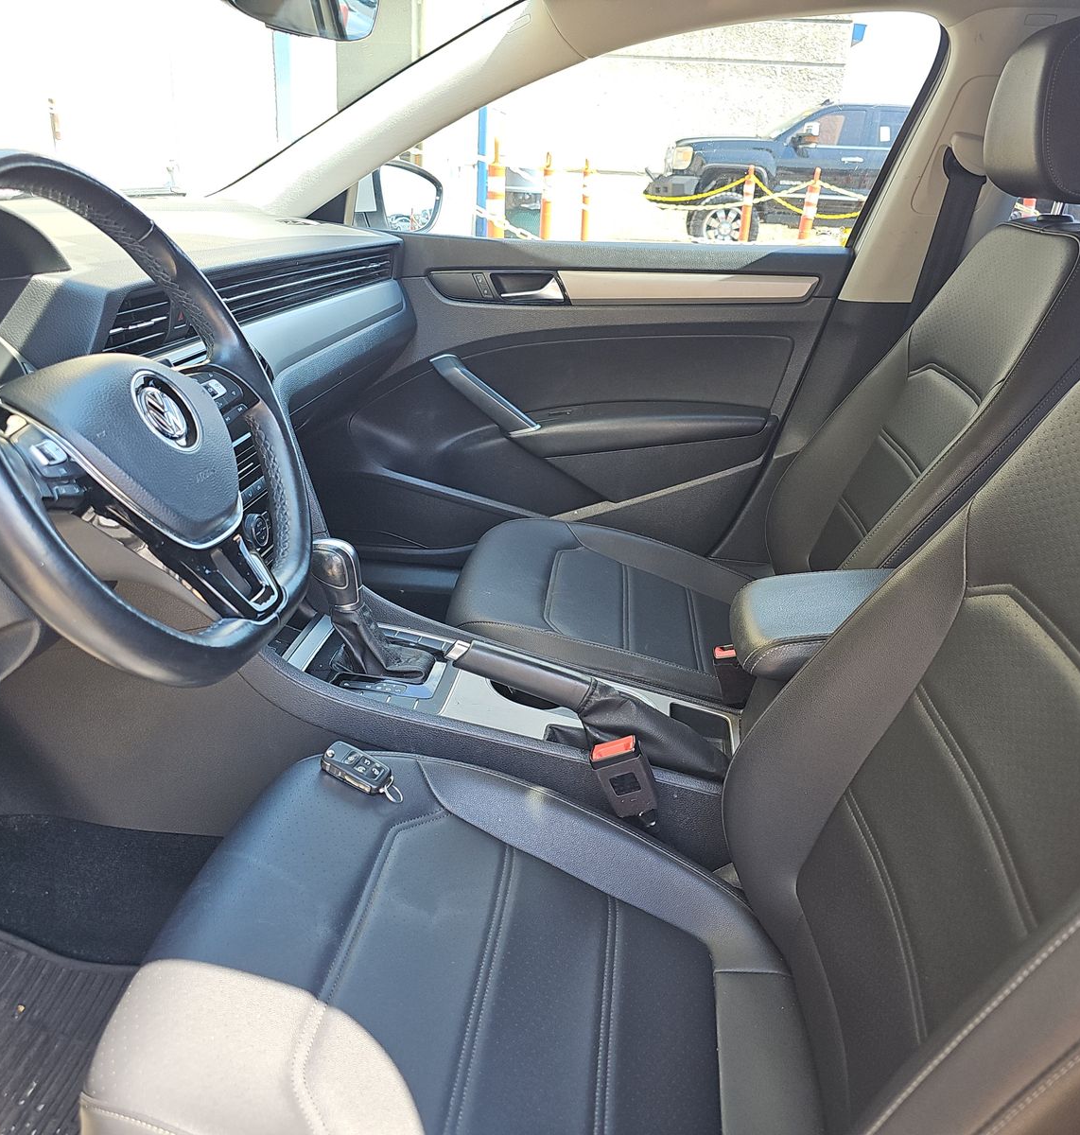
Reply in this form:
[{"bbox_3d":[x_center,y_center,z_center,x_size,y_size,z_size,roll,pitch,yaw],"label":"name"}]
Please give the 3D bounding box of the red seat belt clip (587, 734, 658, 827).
[{"bbox_3d":[0.085,0.215,1.007,0.048,0.100,0.028,-21,17,13],"label":"red seat belt clip"}]

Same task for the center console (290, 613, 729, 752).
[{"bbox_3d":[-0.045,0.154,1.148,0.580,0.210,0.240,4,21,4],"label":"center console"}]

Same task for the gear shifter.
[{"bbox_3d":[-0.185,0.052,1.124,0.140,0.160,0.085,4,21,4],"label":"gear shifter"}]

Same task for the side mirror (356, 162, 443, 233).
[{"bbox_3d":[-0.275,-0.682,1.888,0.130,0.160,0.220,11,22,21],"label":"side mirror"}]

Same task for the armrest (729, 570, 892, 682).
[{"bbox_3d":[0.348,0.069,1.074,0.290,0.085,0.180,4,21,4],"label":"armrest"}]

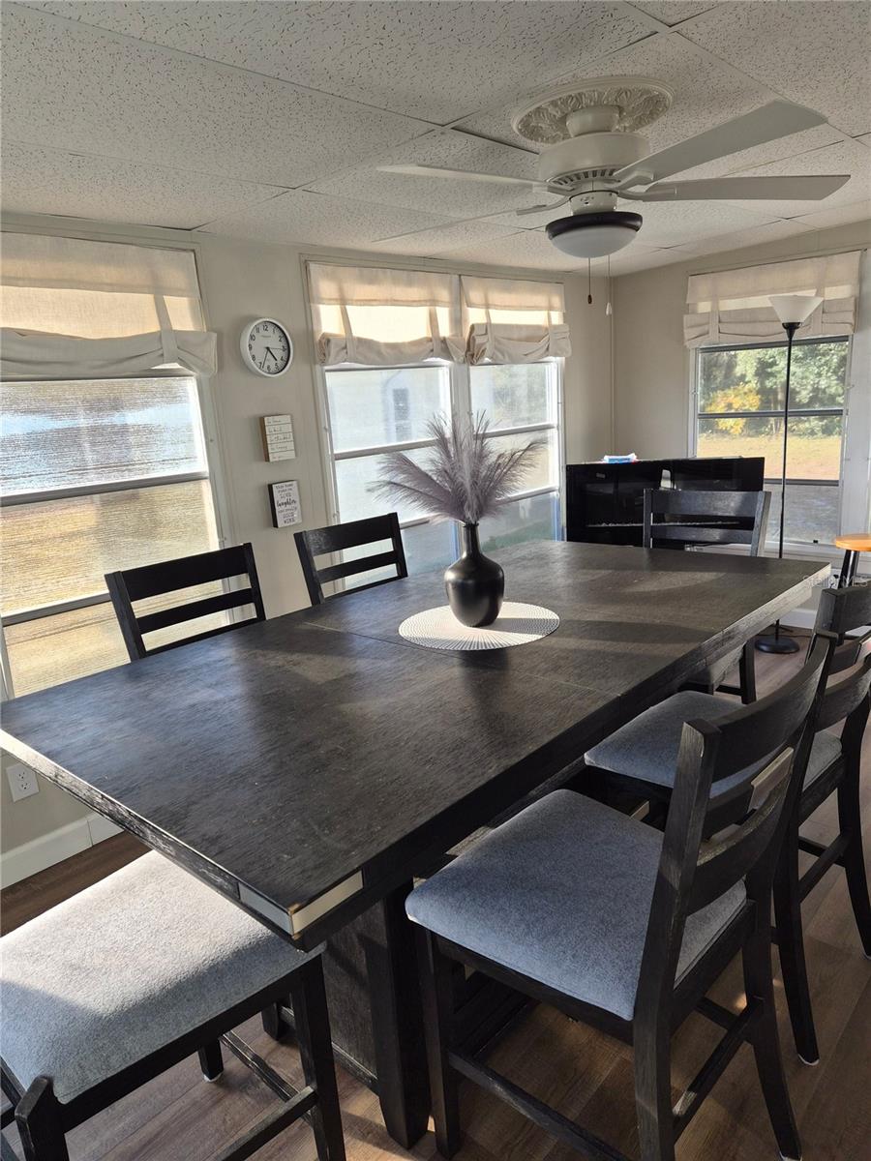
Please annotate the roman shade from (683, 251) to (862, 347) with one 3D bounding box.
[{"bbox_3d":[1.820,-1.525,4.229,0.920,0.420,0.090,8,18,42],"label":"roman shade"}]

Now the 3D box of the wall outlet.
[{"bbox_3d":[-1.361,0.664,2.551,0.012,0.120,0.080,8,18,42],"label":"wall outlet"}]

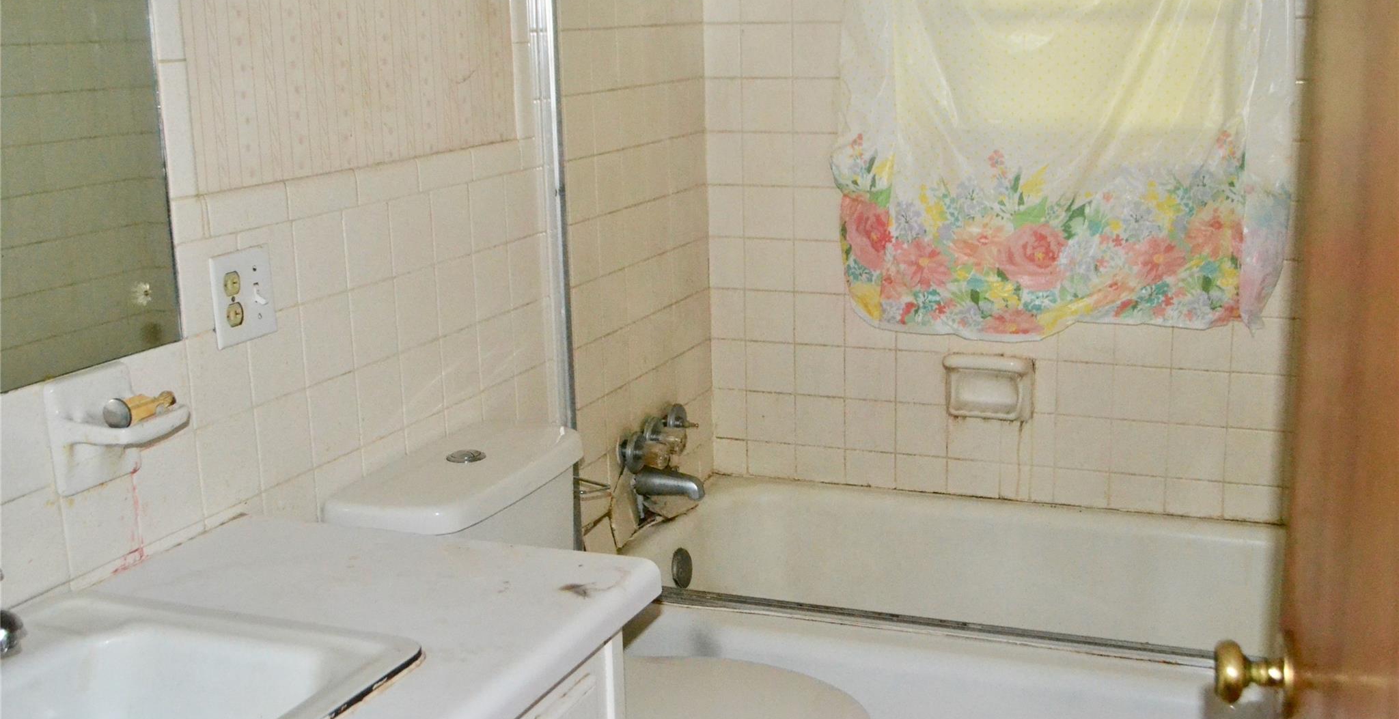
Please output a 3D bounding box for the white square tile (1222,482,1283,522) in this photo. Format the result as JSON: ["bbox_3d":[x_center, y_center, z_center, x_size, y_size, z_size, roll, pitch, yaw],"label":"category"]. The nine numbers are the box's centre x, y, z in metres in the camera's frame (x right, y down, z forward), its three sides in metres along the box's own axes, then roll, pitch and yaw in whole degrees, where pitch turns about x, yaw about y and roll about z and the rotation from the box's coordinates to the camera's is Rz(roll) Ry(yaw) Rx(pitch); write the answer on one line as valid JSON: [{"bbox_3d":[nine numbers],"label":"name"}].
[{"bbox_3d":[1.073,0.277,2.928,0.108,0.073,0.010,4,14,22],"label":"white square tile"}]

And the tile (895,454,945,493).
[{"bbox_3d":[0.462,0.236,3.158,0.108,0.075,0.009,4,14,22],"label":"tile"}]

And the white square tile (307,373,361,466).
[{"bbox_3d":[-0.494,0.079,2.038,0.009,0.108,0.106,4,14,22],"label":"white square tile"}]

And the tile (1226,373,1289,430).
[{"bbox_3d":[1.058,0.080,2.874,0.108,0.108,0.008,4,14,22],"label":"tile"}]

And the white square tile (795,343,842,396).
[{"bbox_3d":[0.256,0.024,3.196,0.108,0.109,0.009,4,14,22],"label":"white square tile"}]

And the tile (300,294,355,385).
[{"bbox_3d":[-0.500,-0.028,2.031,0.009,0.109,0.108,4,14,22],"label":"tile"}]

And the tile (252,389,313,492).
[{"bbox_3d":[-0.539,0.102,1.963,0.008,0.108,0.108,4,14,22],"label":"tile"}]

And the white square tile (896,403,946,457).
[{"bbox_3d":[0.460,0.144,3.139,0.108,0.108,0.008,4,14,22],"label":"white square tile"}]

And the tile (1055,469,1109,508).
[{"bbox_3d":[0.764,0.257,3.032,0.108,0.075,0.009,4,14,22],"label":"tile"}]

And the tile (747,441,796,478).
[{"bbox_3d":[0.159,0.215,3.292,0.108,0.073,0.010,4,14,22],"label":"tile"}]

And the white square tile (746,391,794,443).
[{"bbox_3d":[0.157,0.125,3.271,0.108,0.108,0.010,4,14,22],"label":"white square tile"}]

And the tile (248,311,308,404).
[{"bbox_3d":[-0.542,-0.005,1.933,0.009,0.109,0.108,4,14,22],"label":"tile"}]

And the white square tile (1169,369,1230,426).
[{"bbox_3d":[0.961,0.073,2.905,0.108,0.109,0.009,4,14,22],"label":"white square tile"}]

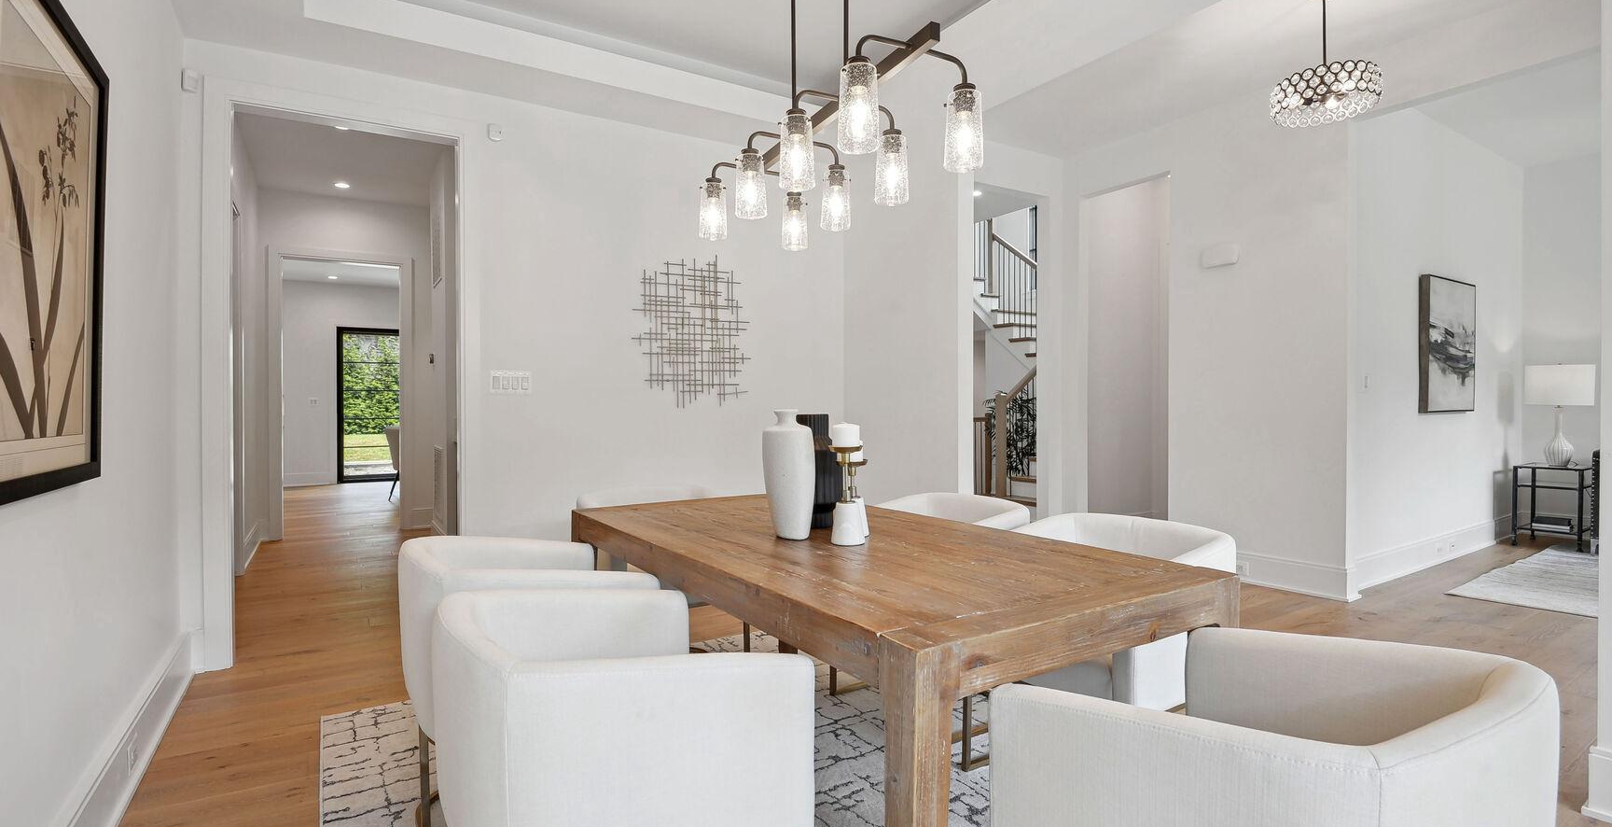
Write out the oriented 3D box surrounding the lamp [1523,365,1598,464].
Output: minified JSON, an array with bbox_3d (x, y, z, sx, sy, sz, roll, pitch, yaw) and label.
[{"bbox_3d":[6.189,0.015,5.877,0.405,0.837,0.405,0,0,-34],"label":"lamp"}]

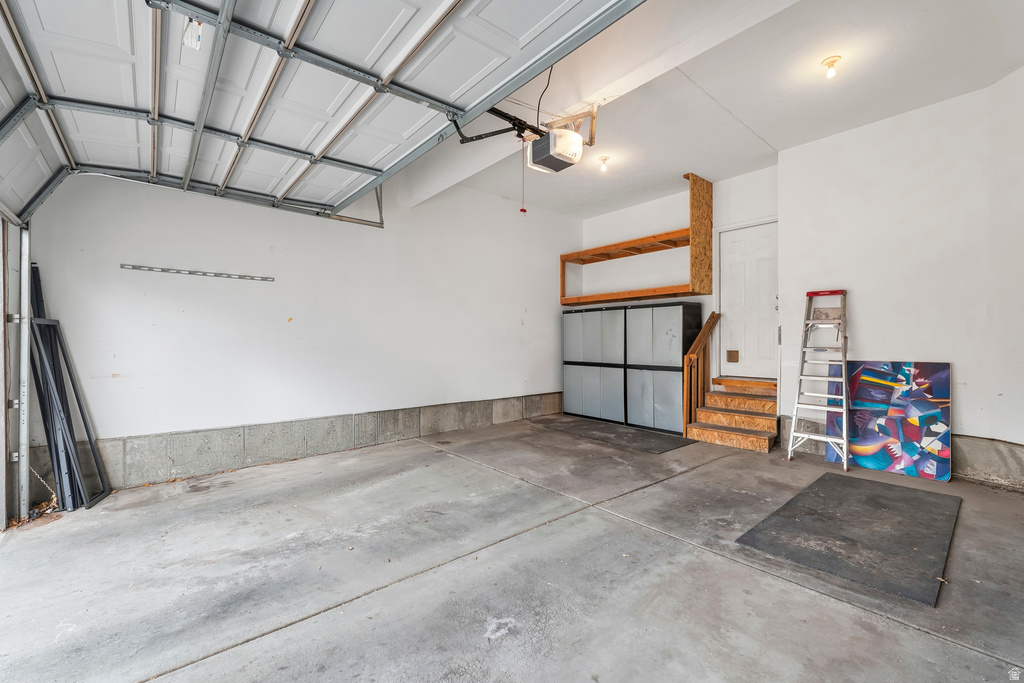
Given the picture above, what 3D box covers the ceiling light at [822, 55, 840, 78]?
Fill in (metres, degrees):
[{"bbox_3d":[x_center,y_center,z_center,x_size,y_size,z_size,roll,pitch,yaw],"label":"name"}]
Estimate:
[{"bbox_3d":[2.575,-2.205,3.213,0.125,0.160,0.125,0,0,-42],"label":"ceiling light"}]

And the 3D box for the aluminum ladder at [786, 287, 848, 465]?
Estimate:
[{"bbox_3d":[3.268,0.377,4.184,0.200,1.830,0.490,17,-11,-41],"label":"aluminum ladder"}]

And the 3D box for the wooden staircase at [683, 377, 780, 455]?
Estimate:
[{"bbox_3d":[2.859,0.877,5.085,0.830,0.750,0.960,0,0,-42],"label":"wooden staircase"}]

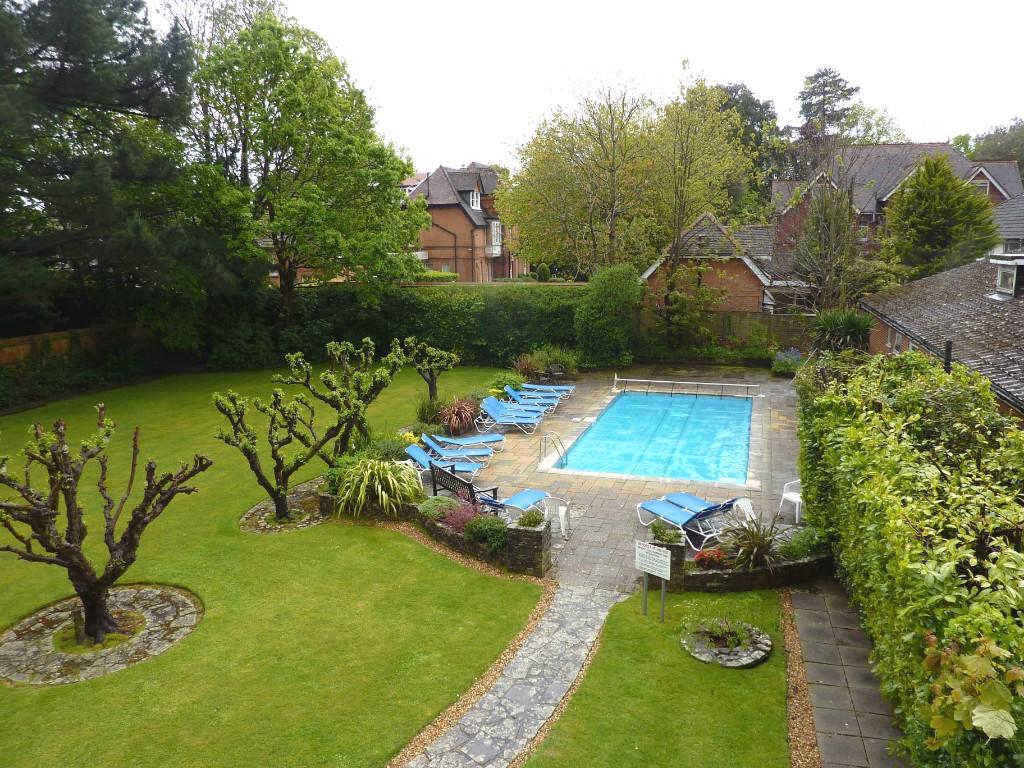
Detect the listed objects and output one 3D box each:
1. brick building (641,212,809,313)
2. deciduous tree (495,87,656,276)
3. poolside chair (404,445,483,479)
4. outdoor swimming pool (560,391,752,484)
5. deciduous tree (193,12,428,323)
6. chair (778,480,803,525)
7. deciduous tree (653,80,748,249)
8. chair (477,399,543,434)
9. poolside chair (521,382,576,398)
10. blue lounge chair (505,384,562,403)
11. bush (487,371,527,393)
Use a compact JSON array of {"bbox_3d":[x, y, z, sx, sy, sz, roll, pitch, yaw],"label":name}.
[{"bbox_3d":[11.440,-5.685,39.596,8.000,6.600,8.000,3,12,18],"label":"brick building"},{"bbox_3d":[3.447,-8.686,39.073,8.500,13.200,8.000,-1,11,0],"label":"deciduous tree"},{"bbox_3d":[-1.671,1.896,17.570,1.880,0.780,0.630,2,12,14],"label":"poolside chair"},{"bbox_3d":[4.689,1.508,21.921,4.550,0.500,9.900,3,11,18],"label":"outdoor swimming pool"},{"bbox_3d":[-9.373,-8.185,32.974,10.600,14.800,10.600,-4,12,-15],"label":"deciduous tree"},{"bbox_3d":[5.647,2.241,14.587,0.560,0.830,0.560,-7,12,-29],"label":"chair"},{"bbox_3d":[8.235,-6.934,32.575,4.200,11.900,4.200,3,12,18],"label":"deciduous tree"},{"bbox_3d":[-0.109,0.957,21.761,1.900,0.800,0.680,2,11,12],"label":"chair"},{"bbox_3d":[1.273,0.253,26.276,1.900,0.450,0.660,2,11,15],"label":"poolside chair"},{"bbox_3d":[0.574,0.511,24.279,1.880,0.800,0.630,1,11,10],"label":"blue lounge chair"},{"bbox_3d":[-0.200,-0.026,26.900,1.450,0.907,1.300,-1,11,0],"label":"bush"}]

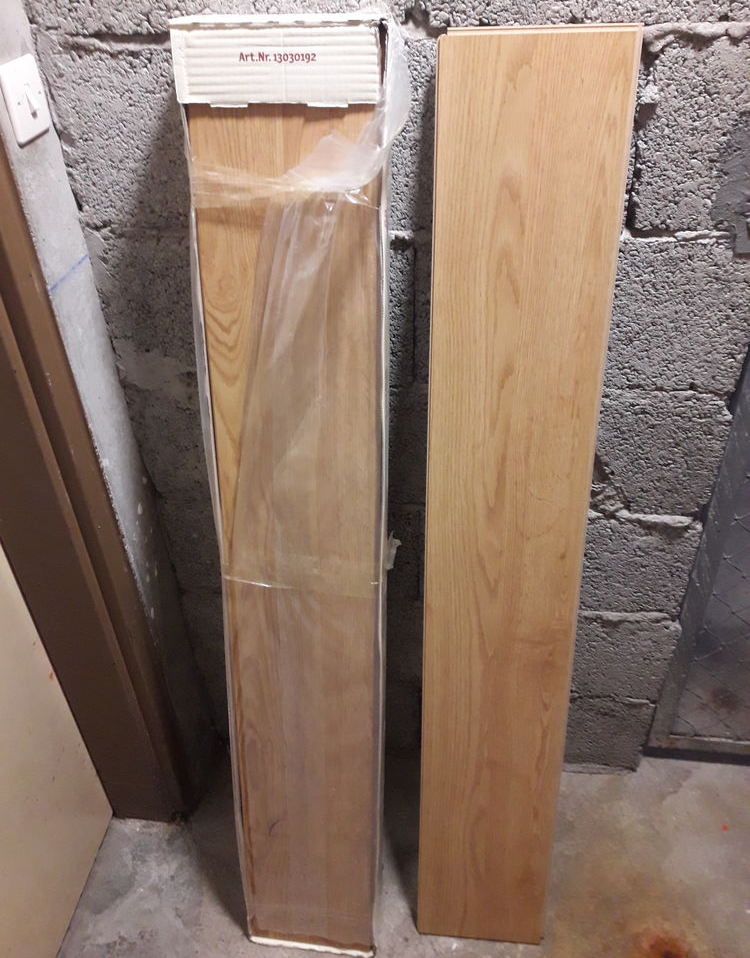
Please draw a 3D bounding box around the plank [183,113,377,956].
[{"bbox_3d":[-0.095,0.161,1.061,0.197,1.260,0.056,3,24,6],"label":"plank"}]

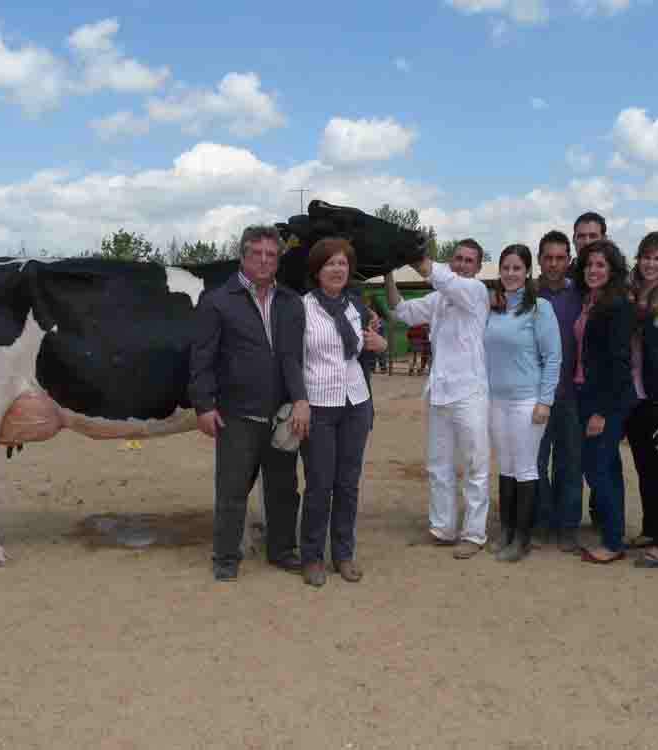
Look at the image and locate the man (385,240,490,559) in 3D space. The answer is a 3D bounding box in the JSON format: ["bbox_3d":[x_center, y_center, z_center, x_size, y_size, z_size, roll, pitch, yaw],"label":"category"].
[{"bbox_3d":[0.596,0.116,4.364,0.520,1.669,0.500,2,4,24],"label":"man"}]

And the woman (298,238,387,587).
[{"bbox_3d":[0.065,0.164,3.902,0.460,1.639,0.380,0,4,-7],"label":"woman"}]

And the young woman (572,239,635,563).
[{"bbox_3d":[1.431,0.131,4.216,0.440,1.660,0.380,3,5,37],"label":"young woman"}]

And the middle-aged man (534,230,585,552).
[{"bbox_3d":[1.265,0.078,4.460,0.500,1.732,0.360,1,4,13],"label":"middle-aged man"}]

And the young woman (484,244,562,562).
[{"bbox_3d":[1.017,0.140,4.272,0.460,1.634,0.360,1,4,19],"label":"young woman"}]

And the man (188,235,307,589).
[{"bbox_3d":[-0.389,0.128,3.962,0.600,1.703,0.420,0,4,-7],"label":"man"}]

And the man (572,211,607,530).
[{"bbox_3d":[1.470,0.008,4.600,0.500,1.853,0.360,1,4,16],"label":"man"}]

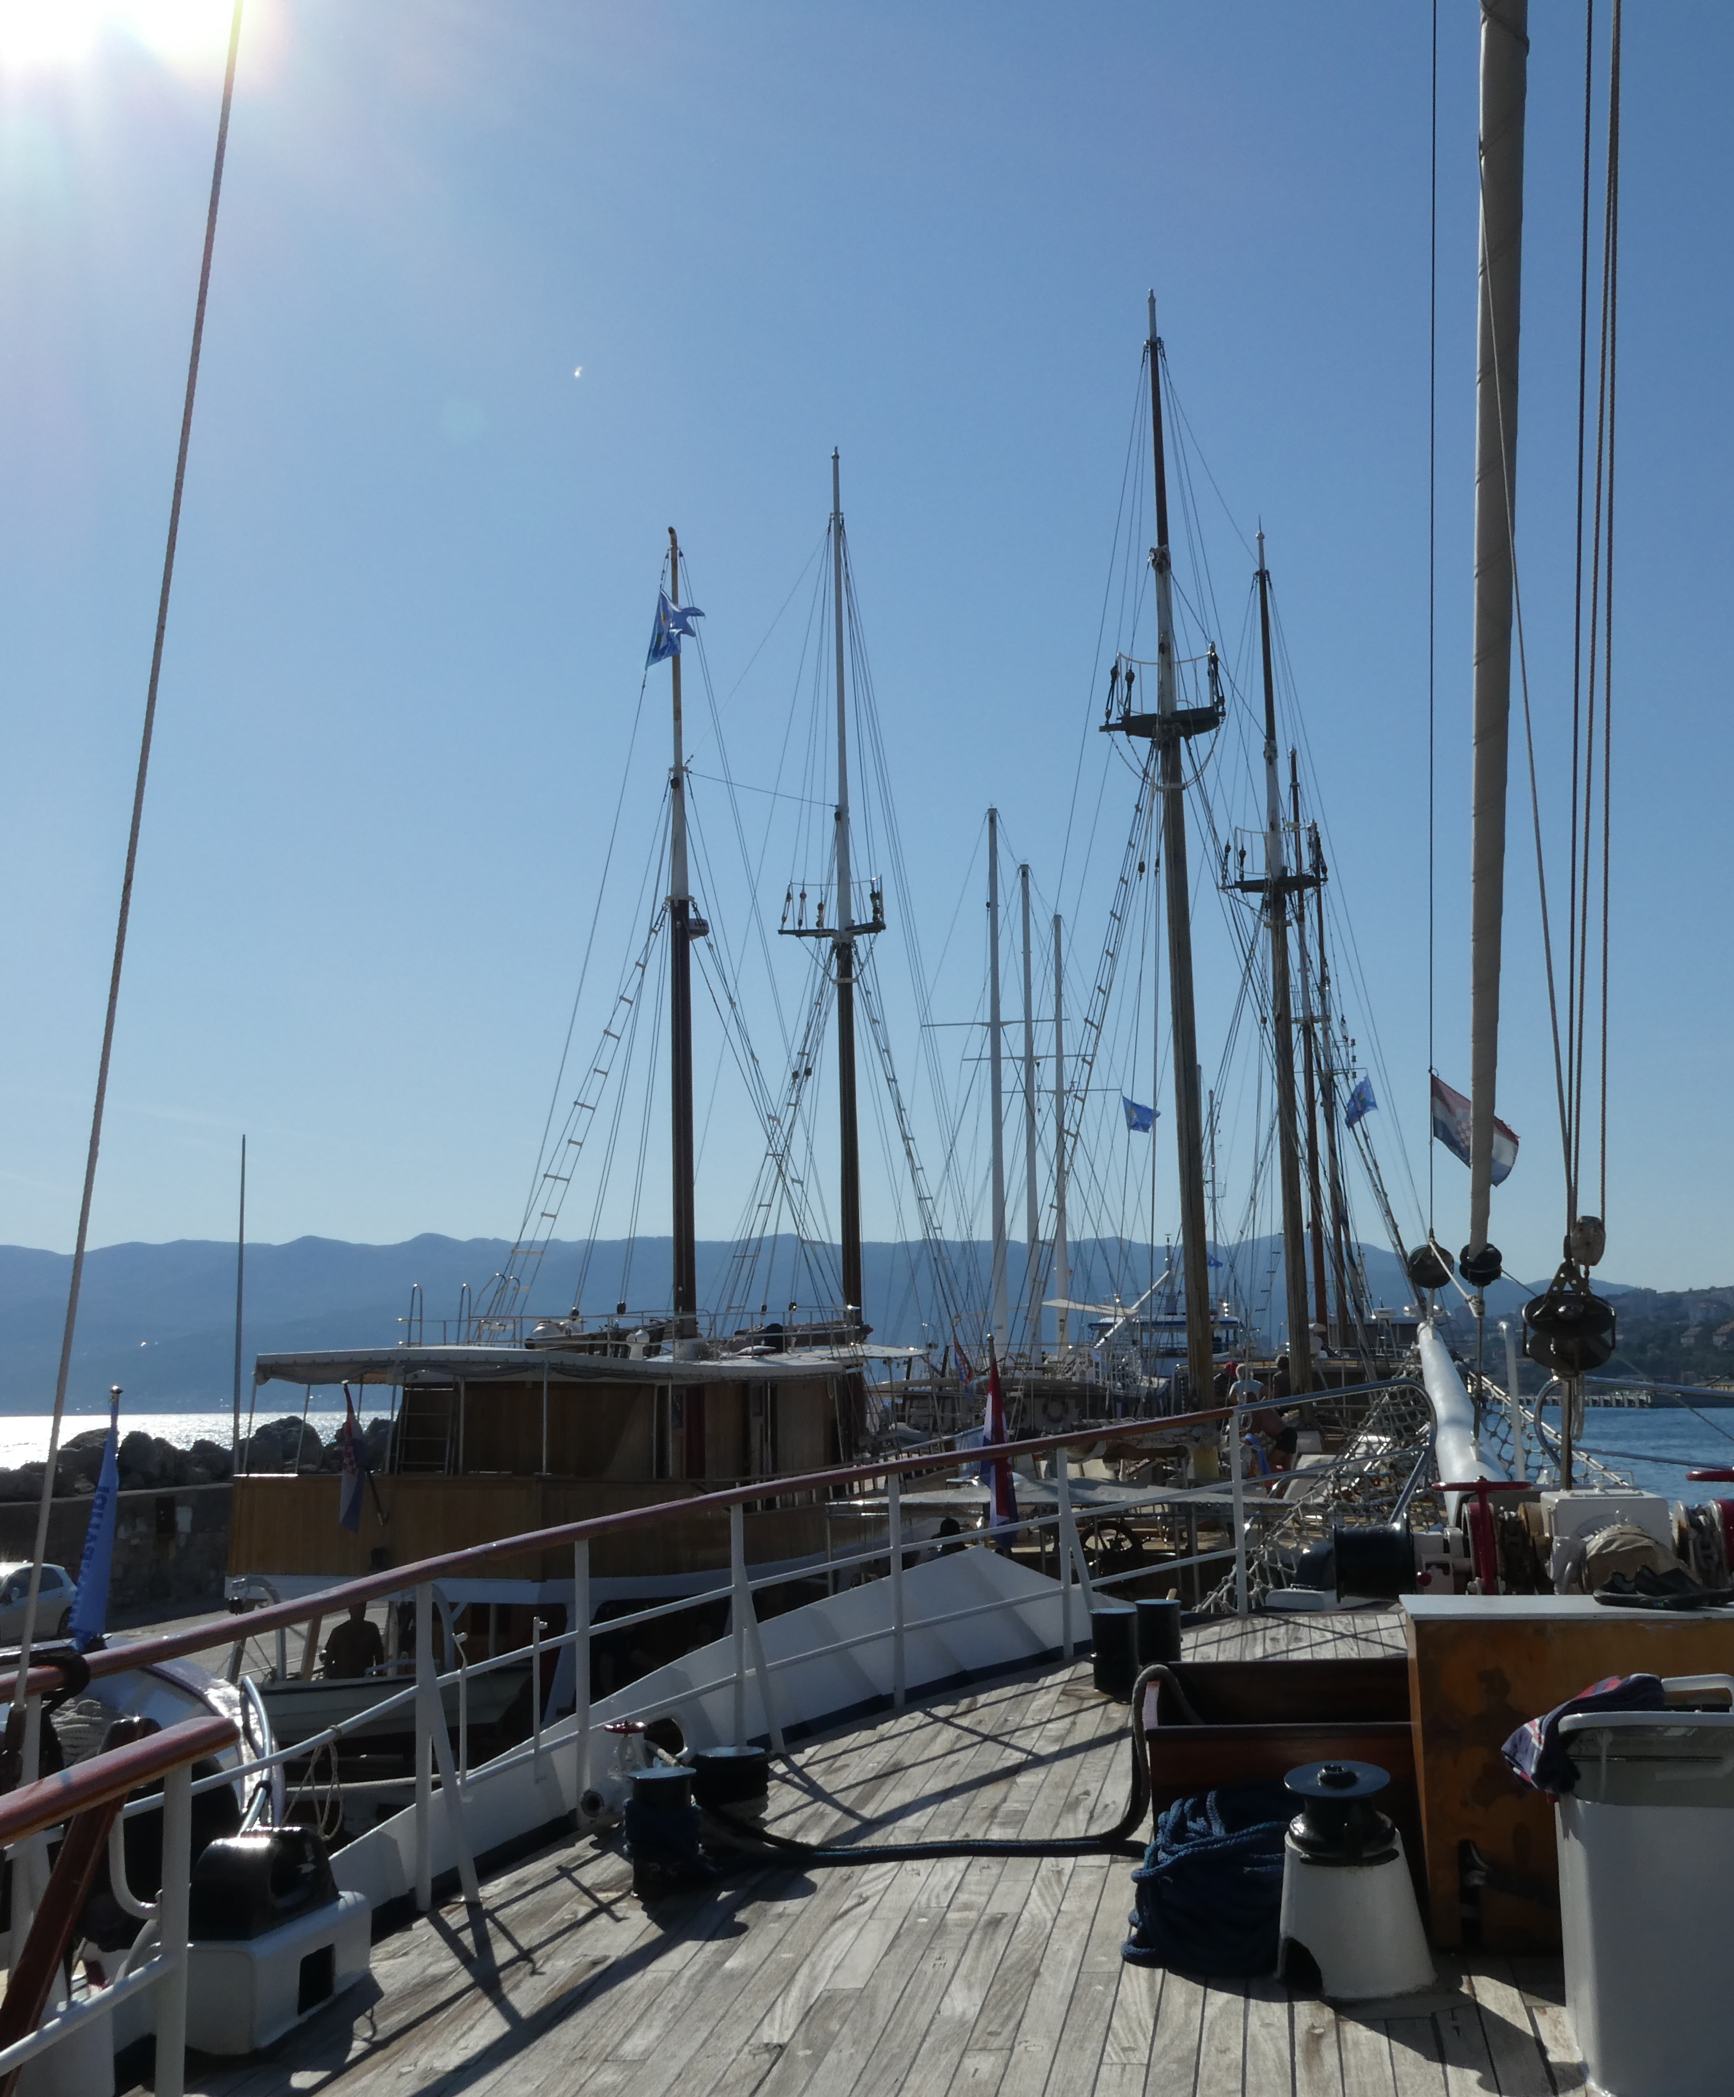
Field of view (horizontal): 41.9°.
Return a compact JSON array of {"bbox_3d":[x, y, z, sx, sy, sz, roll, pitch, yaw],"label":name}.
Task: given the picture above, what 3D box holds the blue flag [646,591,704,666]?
[{"bbox_3d":[-2.791,-6.071,32.656,0.820,1.072,0.400,1,-9,-10],"label":"blue flag"}]

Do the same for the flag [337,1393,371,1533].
[{"bbox_3d":[-5.026,4.053,22.146,0.321,1.369,0.300,-1,-9,0],"label":"flag"}]

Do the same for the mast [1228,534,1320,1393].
[{"bbox_3d":[8.037,-1.607,43.779,1.800,17.727,1.000,-4,-9,18],"label":"mast"}]

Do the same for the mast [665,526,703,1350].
[{"bbox_3d":[-2.703,-1.349,32.616,0.450,12.962,0.450,-5,-9,18],"label":"mast"}]

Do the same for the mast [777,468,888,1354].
[{"bbox_3d":[-0.394,-2.373,40.369,1.750,17.439,0.800,-4,-9,18],"label":"mast"}]

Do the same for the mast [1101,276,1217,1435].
[{"bbox_3d":[4.783,-2.812,34.862,1.750,18.862,1.000,-4,-9,18],"label":"mast"}]

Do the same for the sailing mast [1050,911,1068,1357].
[{"bbox_3d":[6.537,3.059,76.454,0.380,15.691,0.360,-2,-9,15],"label":"sailing mast"}]

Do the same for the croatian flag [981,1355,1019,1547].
[{"bbox_3d":[1.295,3.937,22.155,0.385,1.862,0.350,-1,-9,0],"label":"croatian flag"}]

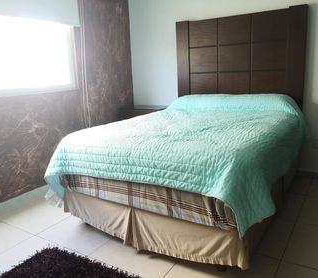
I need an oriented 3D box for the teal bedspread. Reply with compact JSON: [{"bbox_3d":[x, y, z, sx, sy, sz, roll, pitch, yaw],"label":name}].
[{"bbox_3d":[0.285,-0.013,2.615,1.679,0.644,1.886,6,15,33],"label":"teal bedspread"}]

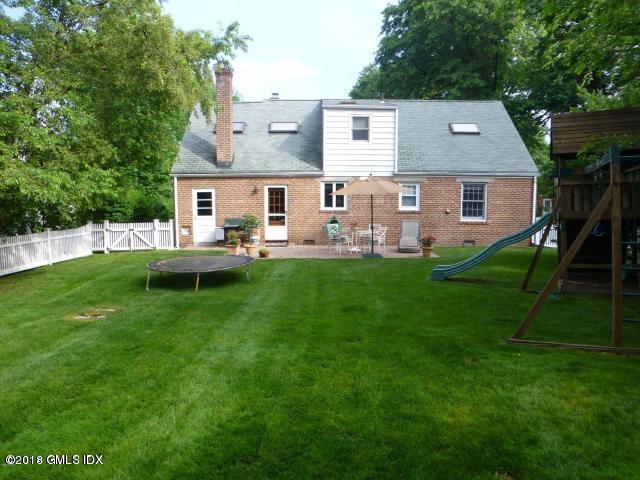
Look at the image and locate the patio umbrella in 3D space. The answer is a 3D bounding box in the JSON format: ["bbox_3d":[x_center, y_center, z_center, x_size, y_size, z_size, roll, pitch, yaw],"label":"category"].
[{"bbox_3d":[1.640,-0.773,14.051,2.620,2.620,2.620,0,6,0],"label":"patio umbrella"}]

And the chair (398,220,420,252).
[{"bbox_3d":[3.110,-0.145,15.581,0.760,1.030,1.350,0,6,0],"label":"chair"}]

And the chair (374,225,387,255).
[{"bbox_3d":[1.950,-0.008,14.942,0.550,0.900,0.480,4,7,30],"label":"chair"}]

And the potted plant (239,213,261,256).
[{"bbox_3d":[-2.330,-0.217,14.567,0.720,1.400,0.720,0,6,0],"label":"potted plant"}]

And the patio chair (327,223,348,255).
[{"bbox_3d":[0.600,-0.034,15.040,0.580,0.930,0.520,4,7,30],"label":"patio chair"}]

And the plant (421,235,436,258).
[{"bbox_3d":[3.460,0.156,14.206,0.500,0.740,0.480,0,6,0],"label":"plant"}]

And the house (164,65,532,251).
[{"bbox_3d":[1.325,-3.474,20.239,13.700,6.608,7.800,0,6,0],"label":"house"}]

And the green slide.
[{"bbox_3d":[3.990,0.111,10.226,2.650,1.700,0.580,2,7,17],"label":"green slide"}]

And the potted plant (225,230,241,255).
[{"bbox_3d":[-2.820,0.098,14.451,0.520,0.800,0.500,0,6,0],"label":"potted plant"}]

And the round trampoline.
[{"bbox_3d":[-2.990,0.790,11.127,2.660,0.440,2.660,-2,6,0],"label":"round trampoline"}]

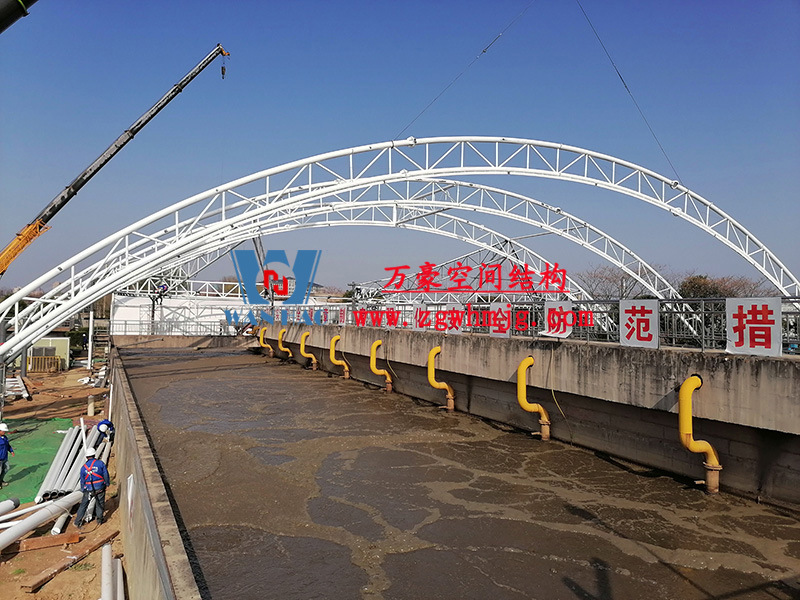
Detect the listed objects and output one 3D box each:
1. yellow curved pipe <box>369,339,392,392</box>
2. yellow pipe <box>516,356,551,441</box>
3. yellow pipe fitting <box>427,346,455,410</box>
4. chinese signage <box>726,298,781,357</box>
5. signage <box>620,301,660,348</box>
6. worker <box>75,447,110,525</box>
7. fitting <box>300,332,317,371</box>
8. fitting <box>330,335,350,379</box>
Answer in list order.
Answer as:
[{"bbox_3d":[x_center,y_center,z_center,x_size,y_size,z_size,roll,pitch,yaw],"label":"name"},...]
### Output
[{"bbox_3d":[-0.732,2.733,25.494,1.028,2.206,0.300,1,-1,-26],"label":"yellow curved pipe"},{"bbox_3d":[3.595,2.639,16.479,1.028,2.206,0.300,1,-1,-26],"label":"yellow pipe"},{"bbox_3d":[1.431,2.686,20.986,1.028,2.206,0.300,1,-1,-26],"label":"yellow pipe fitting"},{"bbox_3d":[6.200,0.464,10.941,0.030,0.985,1.000,1,-1,-26],"label":"chinese signage"},{"bbox_3d":[5.079,0.505,13.275,0.030,0.985,1.000,1,-1,-26],"label":"signage"},{"bbox_3d":[-6.960,4.223,14.100,0.660,1.740,0.420,2,-1,-27],"label":"worker"},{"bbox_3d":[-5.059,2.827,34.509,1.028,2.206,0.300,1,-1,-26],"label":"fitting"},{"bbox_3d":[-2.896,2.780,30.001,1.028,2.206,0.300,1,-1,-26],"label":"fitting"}]

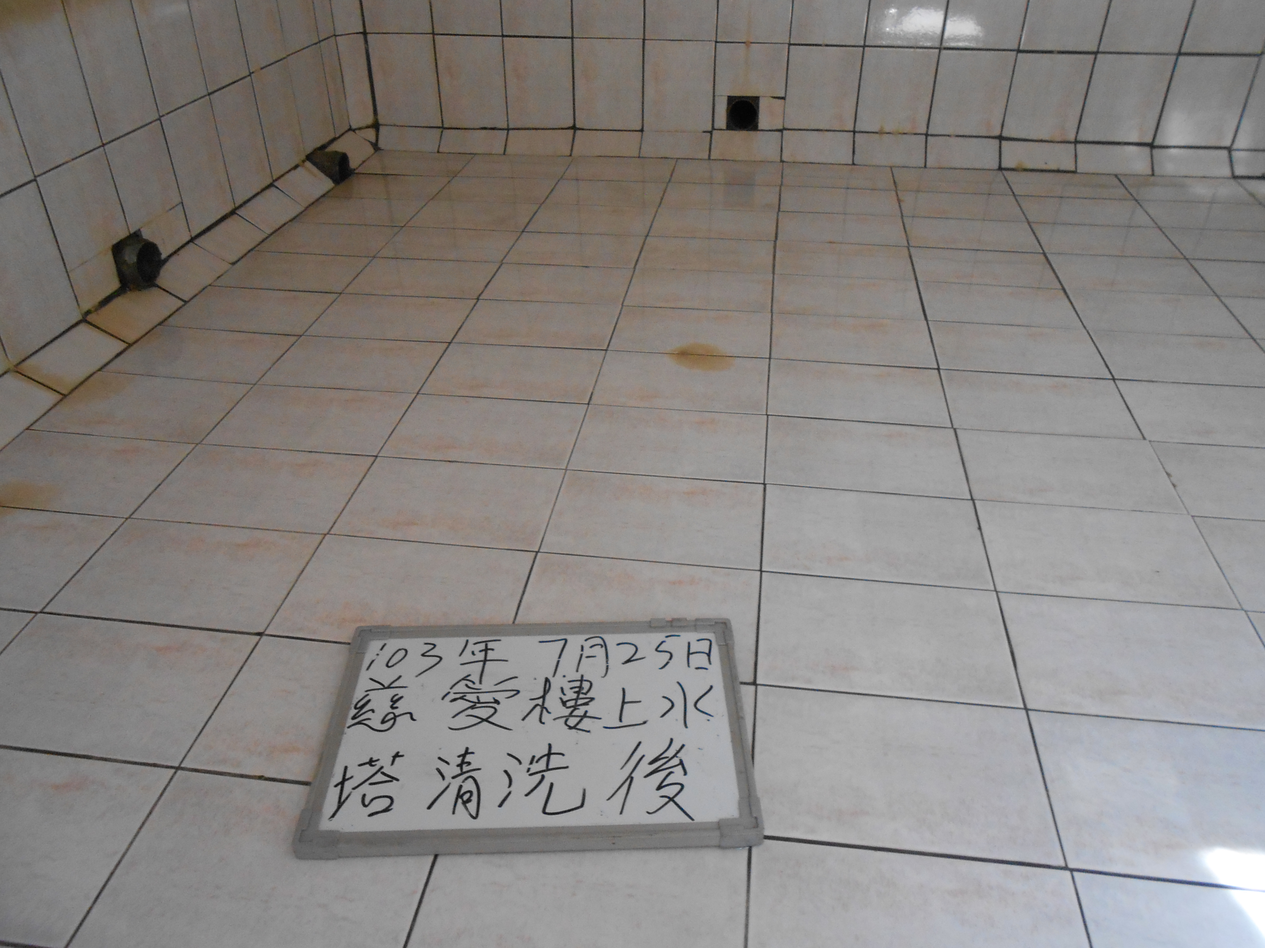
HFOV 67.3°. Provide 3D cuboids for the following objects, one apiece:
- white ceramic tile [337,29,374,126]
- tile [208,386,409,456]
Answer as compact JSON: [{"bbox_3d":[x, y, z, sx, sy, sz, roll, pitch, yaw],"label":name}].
[{"bbox_3d":[-0.801,-1.141,2.764,0.083,0.255,0.010,-14,37,-18],"label":"white ceramic tile"},{"bbox_3d":[-0.539,-0.090,1.602,0.300,0.010,0.198,4,35,7],"label":"tile"}]

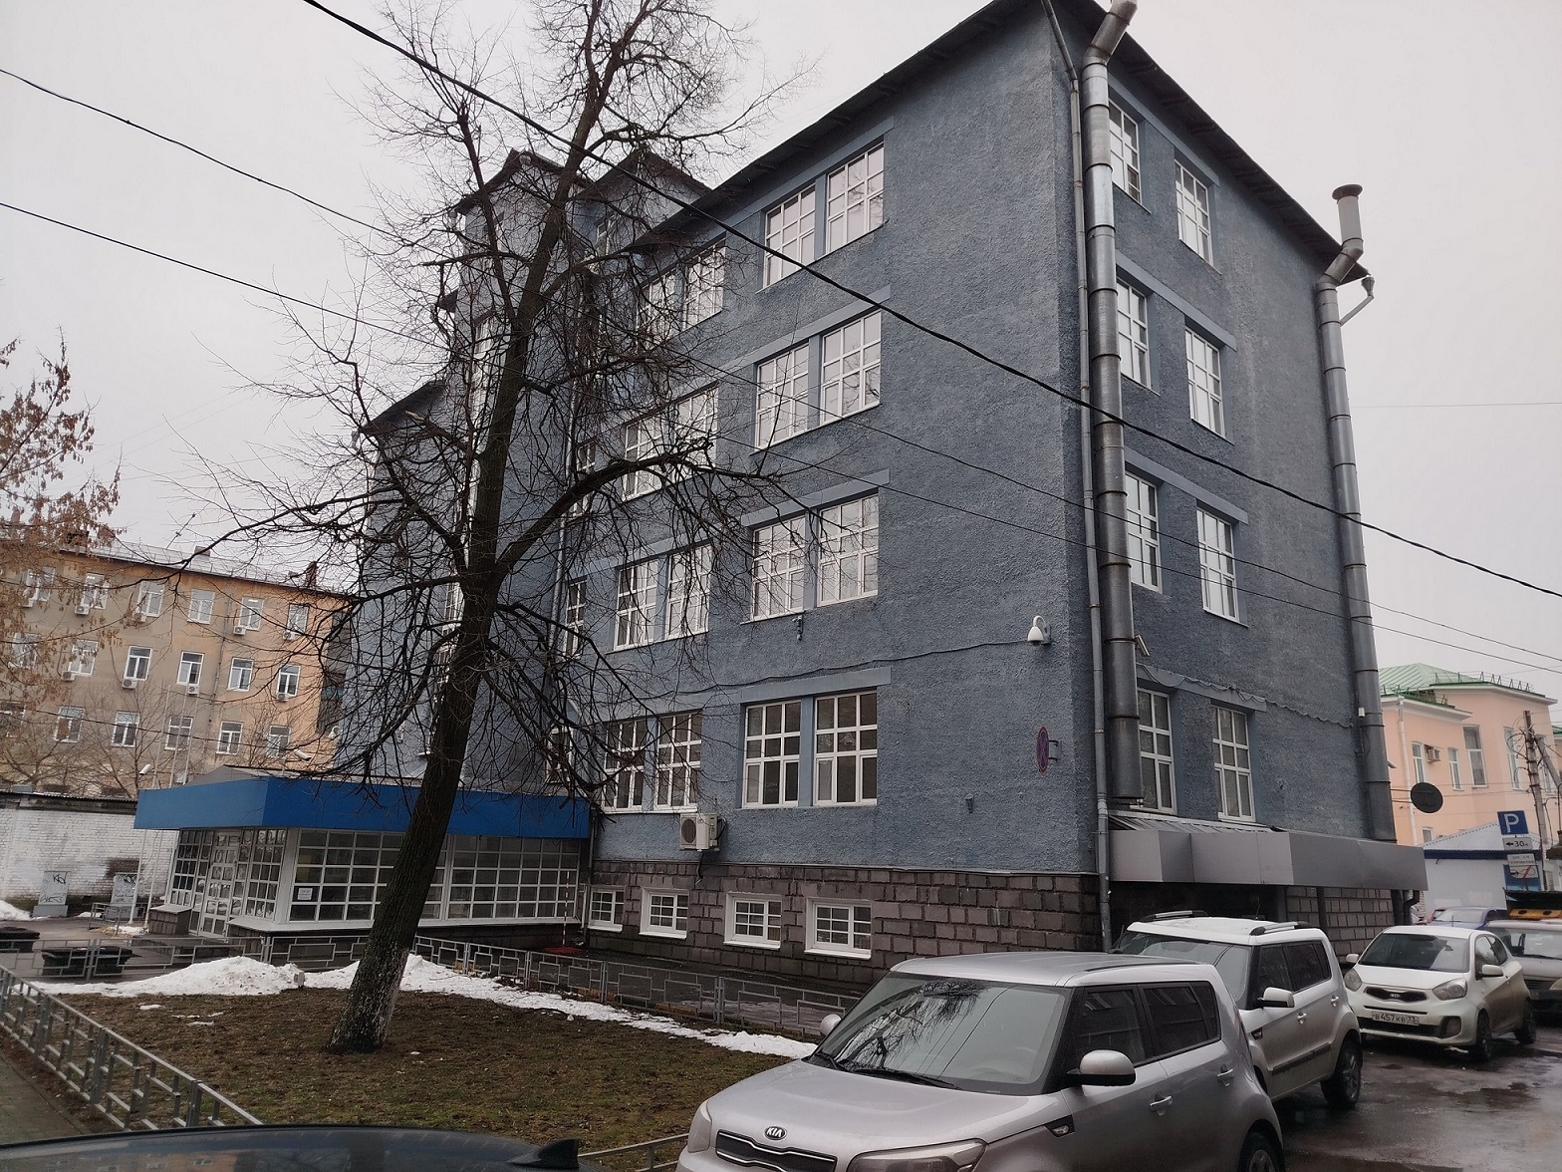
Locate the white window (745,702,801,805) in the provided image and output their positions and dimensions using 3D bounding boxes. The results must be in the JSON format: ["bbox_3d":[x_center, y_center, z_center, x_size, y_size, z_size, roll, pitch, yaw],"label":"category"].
[{"bbox_3d":[-0.164,3.304,21.061,0.150,2.010,1.600,15,-19,-40],"label":"white window"}]

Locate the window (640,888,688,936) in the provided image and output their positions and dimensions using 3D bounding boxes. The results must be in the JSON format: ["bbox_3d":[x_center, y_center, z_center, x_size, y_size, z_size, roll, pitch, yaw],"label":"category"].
[{"bbox_3d":[-2.373,6.920,22.873,0.220,0.906,1.553,15,-20,-41],"label":"window"}]

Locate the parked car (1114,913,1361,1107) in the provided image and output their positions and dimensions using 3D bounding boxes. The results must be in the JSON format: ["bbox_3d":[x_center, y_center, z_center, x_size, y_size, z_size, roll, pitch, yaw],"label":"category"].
[{"bbox_3d":[4.067,4.076,10.330,1.800,1.640,4.110,-11,-19,39],"label":"parked car"}]

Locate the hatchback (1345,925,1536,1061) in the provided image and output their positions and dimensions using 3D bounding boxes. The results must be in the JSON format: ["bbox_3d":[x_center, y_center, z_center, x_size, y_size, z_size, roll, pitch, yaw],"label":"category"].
[{"bbox_3d":[8.772,5.361,14.570,1.630,1.490,3.600,-12,-20,42],"label":"hatchback"}]

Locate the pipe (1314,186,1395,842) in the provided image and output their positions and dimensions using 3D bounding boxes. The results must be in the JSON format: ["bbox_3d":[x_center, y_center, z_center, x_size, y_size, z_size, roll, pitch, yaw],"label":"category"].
[{"bbox_3d":[13.208,-2.167,24.396,0.630,15.350,1.200,15,-19,-40],"label":"pipe"}]

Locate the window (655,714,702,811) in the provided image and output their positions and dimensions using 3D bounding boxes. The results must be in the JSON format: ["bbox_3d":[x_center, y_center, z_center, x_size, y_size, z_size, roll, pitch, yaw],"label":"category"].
[{"bbox_3d":[-2.160,3.789,23.179,0.150,2.010,1.600,15,-19,-40],"label":"window"}]

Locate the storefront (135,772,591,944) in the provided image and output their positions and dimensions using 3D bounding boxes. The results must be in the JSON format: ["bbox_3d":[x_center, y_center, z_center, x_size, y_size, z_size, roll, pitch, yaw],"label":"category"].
[{"bbox_3d":[-10.416,6.724,26.181,7.349,3.440,9.480,15,-20,-41],"label":"storefront"}]

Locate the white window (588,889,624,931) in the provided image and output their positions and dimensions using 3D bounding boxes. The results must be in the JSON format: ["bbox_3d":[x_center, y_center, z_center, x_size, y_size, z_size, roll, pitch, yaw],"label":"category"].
[{"bbox_3d":[-3.847,7.213,24.037,0.170,0.800,1.420,15,-19,-40],"label":"white window"}]

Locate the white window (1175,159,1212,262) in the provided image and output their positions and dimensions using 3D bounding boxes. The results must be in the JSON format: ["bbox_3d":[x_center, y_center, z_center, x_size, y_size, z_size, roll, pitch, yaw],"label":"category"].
[{"bbox_3d":[8.530,-7.734,22.489,1.560,1.980,0.150,15,-19,-40],"label":"white window"}]

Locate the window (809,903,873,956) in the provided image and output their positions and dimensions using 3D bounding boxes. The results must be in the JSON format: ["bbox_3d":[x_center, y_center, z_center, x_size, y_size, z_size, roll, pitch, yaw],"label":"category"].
[{"bbox_3d":[1.088,6.093,19.233,0.220,0.882,1.578,15,-20,-41],"label":"window"}]

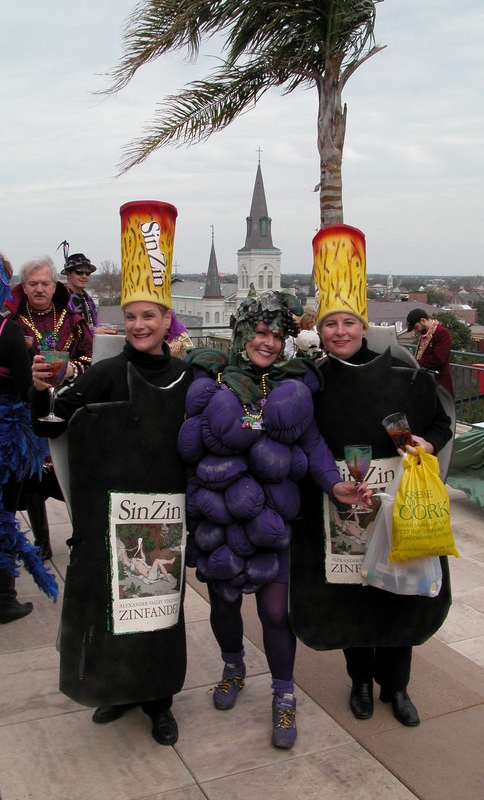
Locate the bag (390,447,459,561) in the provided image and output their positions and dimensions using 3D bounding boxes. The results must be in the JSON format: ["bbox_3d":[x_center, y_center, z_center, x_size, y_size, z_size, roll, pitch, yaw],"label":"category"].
[{"bbox_3d":[0.625,0.354,2.688,0.220,0.380,0.090,-2,9,3],"label":"bag"}]

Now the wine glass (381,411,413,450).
[{"bbox_3d":[0.537,0.112,2.650,0.085,0.125,0.085,-18,12,4],"label":"wine glass"}]

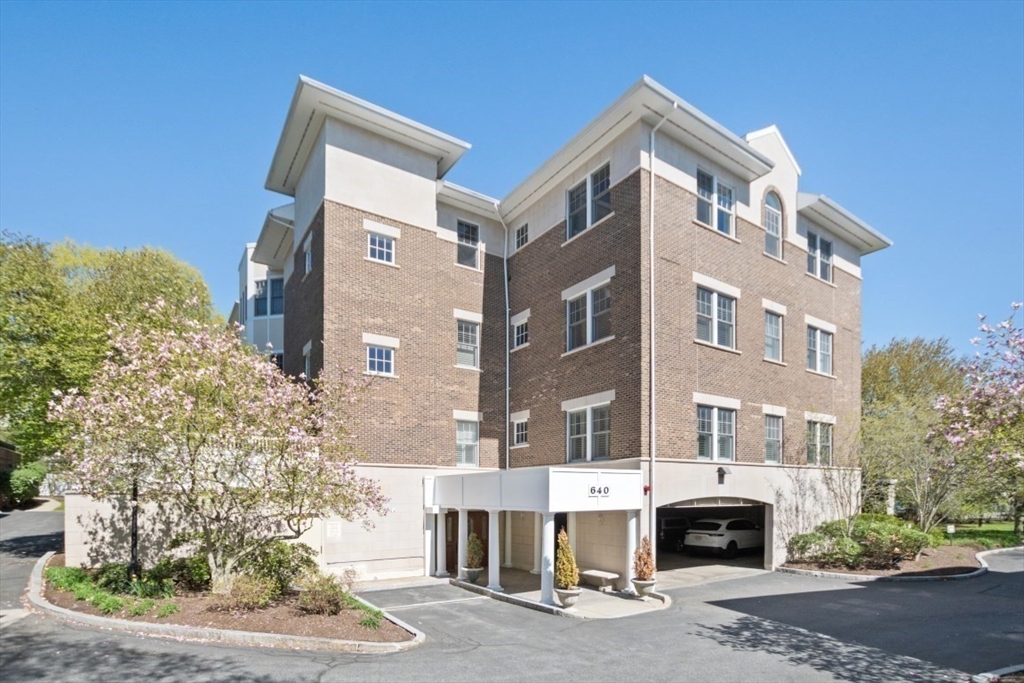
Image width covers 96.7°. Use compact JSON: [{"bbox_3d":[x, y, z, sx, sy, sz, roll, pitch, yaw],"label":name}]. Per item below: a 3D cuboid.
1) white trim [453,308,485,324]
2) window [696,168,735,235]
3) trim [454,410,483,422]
[{"bbox_3d":[-1.681,-0.981,17.711,1.298,0.319,0.140,6,-12,-32],"label":"white trim"},{"bbox_3d":[6.881,-4.701,15.450,2.083,1.743,0.150,4,-7,-30],"label":"window"},{"bbox_3d":[-1.693,2.892,17.711,1.298,0.319,0.140,6,-12,-32],"label":"trim"}]

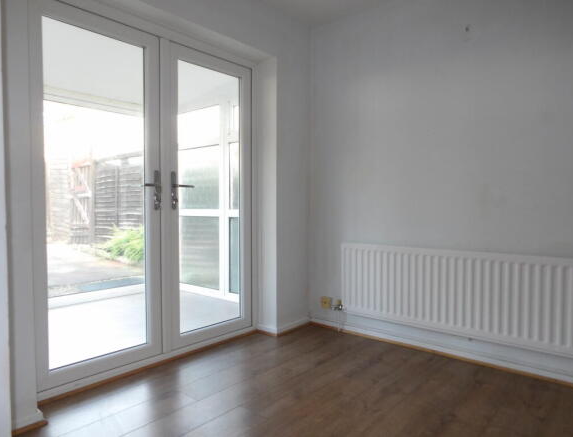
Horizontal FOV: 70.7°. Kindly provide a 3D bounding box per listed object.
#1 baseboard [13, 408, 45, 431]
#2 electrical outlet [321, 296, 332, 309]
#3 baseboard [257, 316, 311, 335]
[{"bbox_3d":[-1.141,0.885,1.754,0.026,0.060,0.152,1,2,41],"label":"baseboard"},{"bbox_3d":[0.316,0.677,3.244,0.089,0.089,0.016,1,2,41],"label":"electrical outlet"},{"bbox_3d":[0.001,0.839,3.241,0.177,0.060,0.427,1,2,41],"label":"baseboard"}]

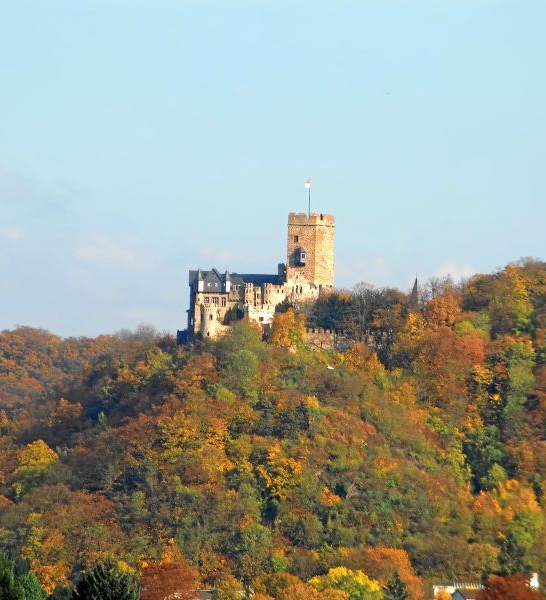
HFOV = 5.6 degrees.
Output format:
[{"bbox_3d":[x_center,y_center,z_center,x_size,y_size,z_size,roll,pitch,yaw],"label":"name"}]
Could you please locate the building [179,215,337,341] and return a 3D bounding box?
[{"bbox_3d":[-4.760,-6.779,1600.000,40.644,35.923,28.000,-1,-3,12],"label":"building"}]

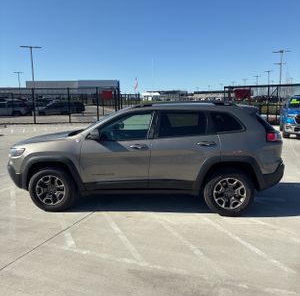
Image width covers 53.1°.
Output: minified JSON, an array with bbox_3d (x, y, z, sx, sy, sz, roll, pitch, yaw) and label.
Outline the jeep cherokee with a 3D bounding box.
[{"bbox_3d":[-0.086,0.029,5.344,4.620,1.715,1.930,0,10,6],"label":"jeep cherokee"}]

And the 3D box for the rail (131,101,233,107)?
[{"bbox_3d":[0.503,-0.681,4.605,1.560,0.085,0.060,0,10,6],"label":"rail"}]

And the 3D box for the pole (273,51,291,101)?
[{"bbox_3d":[20.032,-10.572,46.014,2.650,8.448,0.500,1,10,13],"label":"pole"}]

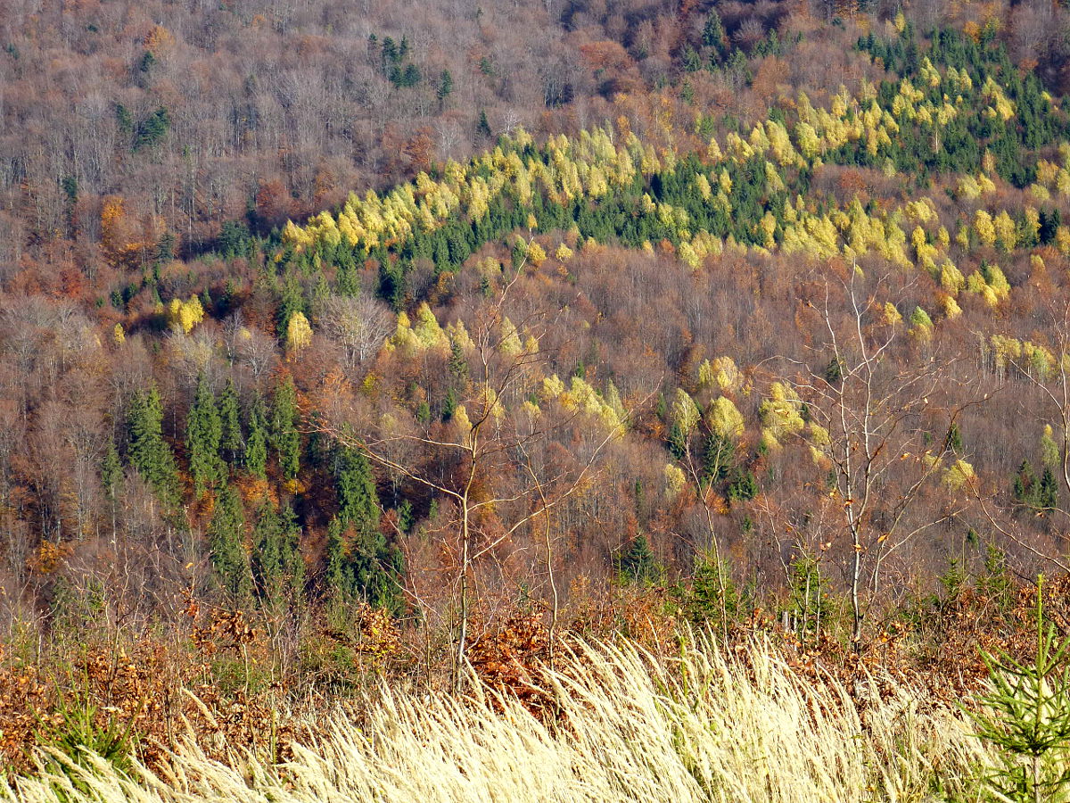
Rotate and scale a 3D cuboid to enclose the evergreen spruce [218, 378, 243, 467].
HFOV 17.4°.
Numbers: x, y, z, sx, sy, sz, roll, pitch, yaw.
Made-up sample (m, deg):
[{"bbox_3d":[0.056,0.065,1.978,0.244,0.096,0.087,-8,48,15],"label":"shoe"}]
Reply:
[{"bbox_3d":[-56.670,7.050,650.000,4.980,22.570,4.980,0,2,0],"label":"evergreen spruce"}]

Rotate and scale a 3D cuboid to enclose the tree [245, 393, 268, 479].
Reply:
[{"bbox_3d":[-51.060,8.410,640.000,4.410,19.930,4.410,0,2,0],"label":"tree"}]

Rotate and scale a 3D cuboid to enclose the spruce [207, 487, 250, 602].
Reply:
[{"bbox_3d":[-49.540,24.590,565.000,6.630,23.080,6.630,0,2,0],"label":"spruce"}]

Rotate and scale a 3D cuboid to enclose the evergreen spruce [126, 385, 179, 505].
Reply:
[{"bbox_3d":[-66.880,9.030,610.000,8.100,24.140,8.100,0,2,0],"label":"evergreen spruce"}]

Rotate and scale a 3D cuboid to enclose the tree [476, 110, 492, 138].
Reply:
[{"bbox_3d":[-18.030,-96.850,1250.000,5.740,15.320,5.740,0,2,0],"label":"tree"}]

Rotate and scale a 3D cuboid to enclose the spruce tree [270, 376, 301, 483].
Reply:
[{"bbox_3d":[-45.830,7.030,640.000,5.550,23.690,5.550,0,2,0],"label":"spruce tree"}]

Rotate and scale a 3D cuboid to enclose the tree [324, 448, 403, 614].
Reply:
[{"bbox_3d":[-27.720,22.120,570.000,10.910,30.120,10.910,0,2,0],"label":"tree"}]

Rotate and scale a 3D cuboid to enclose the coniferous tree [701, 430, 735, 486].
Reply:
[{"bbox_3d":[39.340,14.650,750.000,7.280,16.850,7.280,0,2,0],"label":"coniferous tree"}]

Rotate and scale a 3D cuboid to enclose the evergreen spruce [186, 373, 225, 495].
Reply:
[{"bbox_3d":[-58.480,7.440,620.000,6.960,24.850,6.960,0,2,0],"label":"evergreen spruce"}]

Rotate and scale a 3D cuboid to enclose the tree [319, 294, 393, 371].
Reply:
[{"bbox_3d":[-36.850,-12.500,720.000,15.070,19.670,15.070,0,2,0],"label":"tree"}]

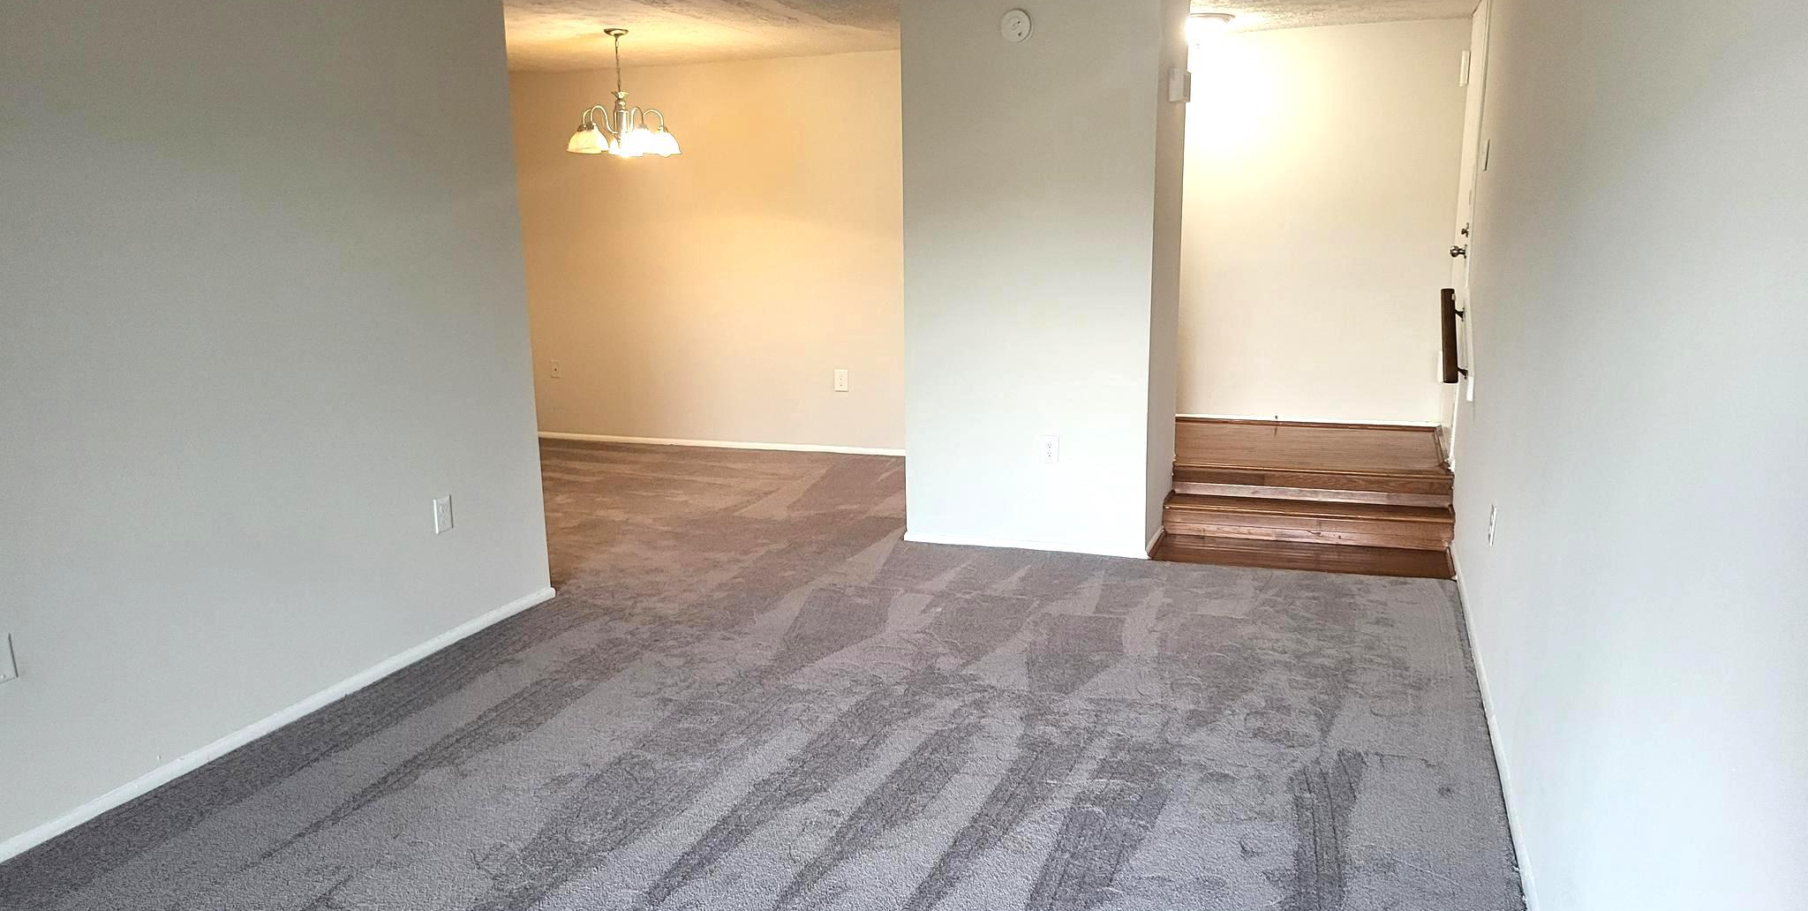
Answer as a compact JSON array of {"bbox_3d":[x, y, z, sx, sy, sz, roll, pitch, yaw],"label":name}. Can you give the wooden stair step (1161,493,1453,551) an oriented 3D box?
[{"bbox_3d":[1.884,0.306,5.907,1.260,0.135,0.310,3,12,20],"label":"wooden stair step"}]

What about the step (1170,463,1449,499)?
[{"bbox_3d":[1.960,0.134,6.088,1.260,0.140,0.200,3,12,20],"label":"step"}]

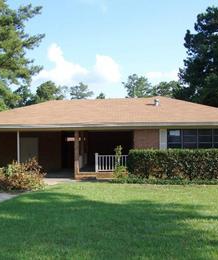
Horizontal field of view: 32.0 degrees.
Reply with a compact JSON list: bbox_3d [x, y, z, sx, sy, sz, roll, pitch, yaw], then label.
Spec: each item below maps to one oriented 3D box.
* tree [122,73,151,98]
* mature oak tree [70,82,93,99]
[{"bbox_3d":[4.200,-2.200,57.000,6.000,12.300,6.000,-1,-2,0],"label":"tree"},{"bbox_3d":[-4.100,-1.600,58.000,5.500,11.400,5.500,-1,-2,0],"label":"mature oak tree"}]

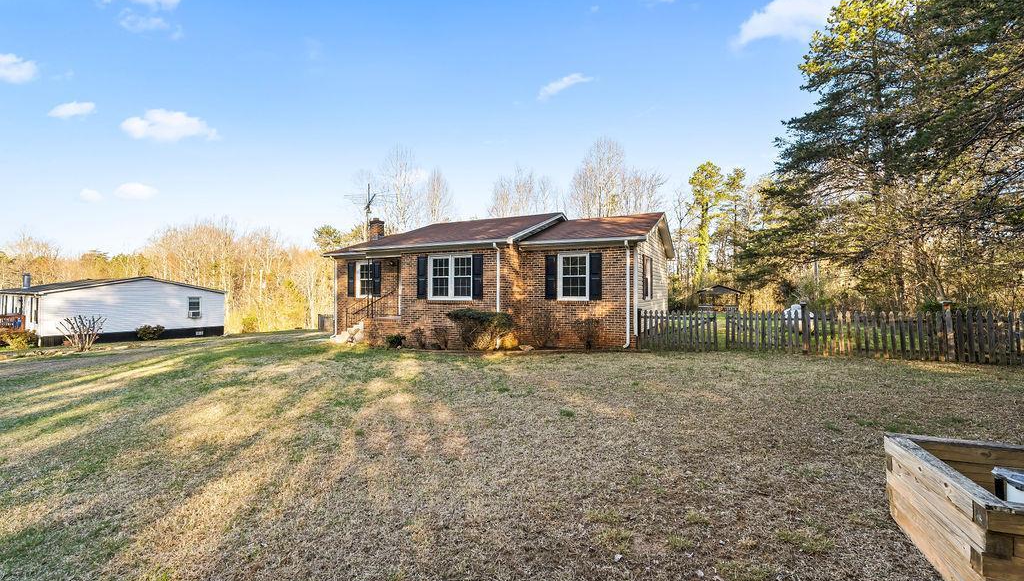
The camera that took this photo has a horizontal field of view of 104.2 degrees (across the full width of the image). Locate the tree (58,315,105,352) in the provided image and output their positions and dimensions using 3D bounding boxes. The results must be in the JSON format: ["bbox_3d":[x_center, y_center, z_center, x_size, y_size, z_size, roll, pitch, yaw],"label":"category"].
[{"bbox_3d":[-22.700,2.270,21.000,1.900,1.950,1.850,0,0,27],"label":"tree"}]

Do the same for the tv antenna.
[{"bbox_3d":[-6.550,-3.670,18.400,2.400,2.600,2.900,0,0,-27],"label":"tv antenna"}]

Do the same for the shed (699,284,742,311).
[{"bbox_3d":[18.600,0.760,35.500,3.900,2.650,3.800,0,0,27],"label":"shed"}]

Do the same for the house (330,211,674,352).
[{"bbox_3d":[-0.600,-0.670,16.000,12.500,4.800,8.500,0,0,27],"label":"house"}]

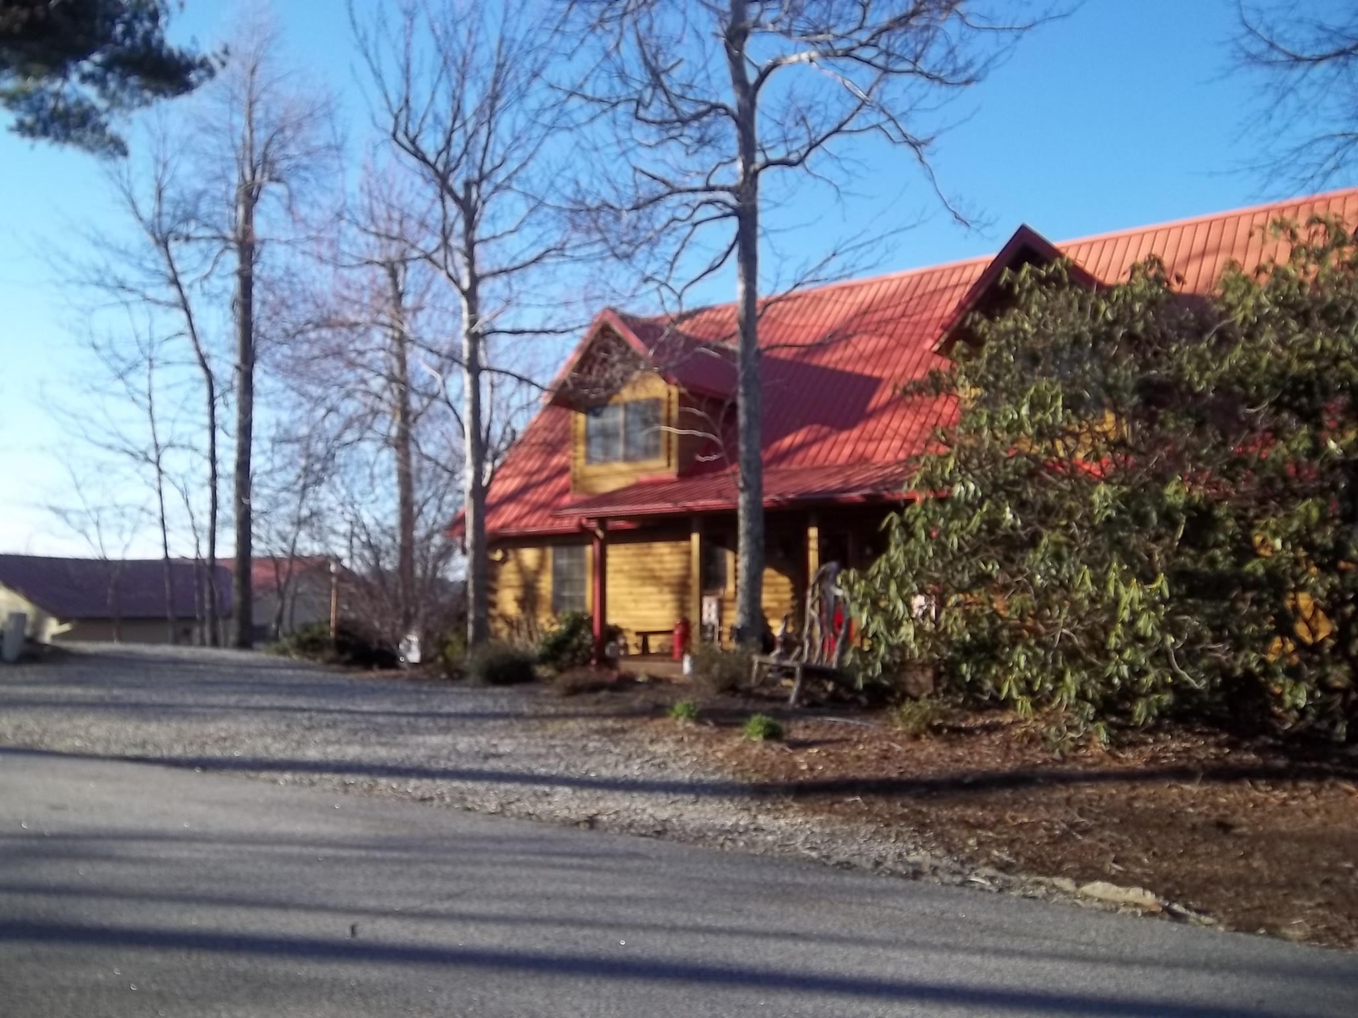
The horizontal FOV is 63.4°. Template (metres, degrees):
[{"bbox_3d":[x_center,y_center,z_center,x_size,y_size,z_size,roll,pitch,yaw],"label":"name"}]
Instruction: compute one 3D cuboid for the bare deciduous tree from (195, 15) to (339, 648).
[{"bbox_3d":[-10.117,-4.518,26.680,3.540,15.600,3.540,0,-5,0],"label":"bare deciduous tree"}]

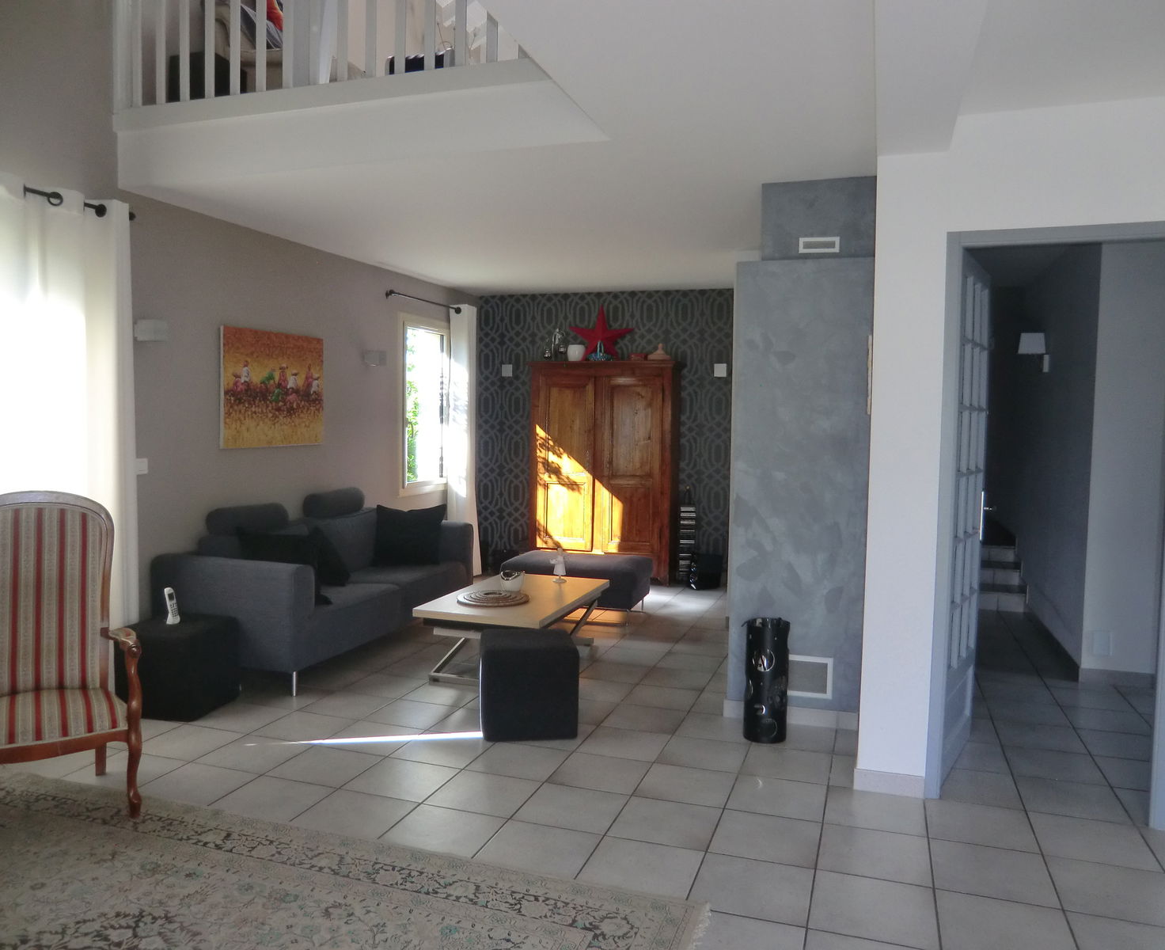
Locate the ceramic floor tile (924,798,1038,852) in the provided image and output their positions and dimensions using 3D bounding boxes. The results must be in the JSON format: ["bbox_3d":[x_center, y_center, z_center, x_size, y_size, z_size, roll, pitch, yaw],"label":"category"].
[{"bbox_3d":[1.380,1.224,3.057,0.338,0.010,0.338,2,3,18],"label":"ceramic floor tile"}]

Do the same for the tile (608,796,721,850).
[{"bbox_3d":[0.288,1.195,3.021,0.337,0.010,0.337,2,3,18],"label":"tile"}]

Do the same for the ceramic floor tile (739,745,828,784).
[{"bbox_3d":[0.837,1.182,3.587,0.337,0.010,0.337,2,3,18],"label":"ceramic floor tile"}]

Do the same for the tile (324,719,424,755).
[{"bbox_3d":[-0.896,1.133,3.777,0.337,0.010,0.337,2,3,18],"label":"tile"}]

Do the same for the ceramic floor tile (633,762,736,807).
[{"bbox_3d":[0.402,1.188,3.366,0.337,0.010,0.337,2,3,18],"label":"ceramic floor tile"}]

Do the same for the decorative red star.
[{"bbox_3d":[0.182,-1.282,8.107,0.620,0.565,0.070,2,3,18],"label":"decorative red star"}]

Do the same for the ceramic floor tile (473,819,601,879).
[{"bbox_3d":[-0.142,1.210,2.831,0.337,0.010,0.337,2,3,18],"label":"ceramic floor tile"}]

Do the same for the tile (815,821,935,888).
[{"bbox_3d":[0.945,1.229,2.839,0.338,0.010,0.338,2,3,18],"label":"tile"}]

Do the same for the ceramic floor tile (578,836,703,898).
[{"bbox_3d":[0.181,1.211,2.705,0.337,0.010,0.337,2,3,18],"label":"ceramic floor tile"}]

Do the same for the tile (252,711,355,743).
[{"bbox_3d":[-1.231,1.138,3.922,0.338,0.010,0.338,2,3,18],"label":"tile"}]

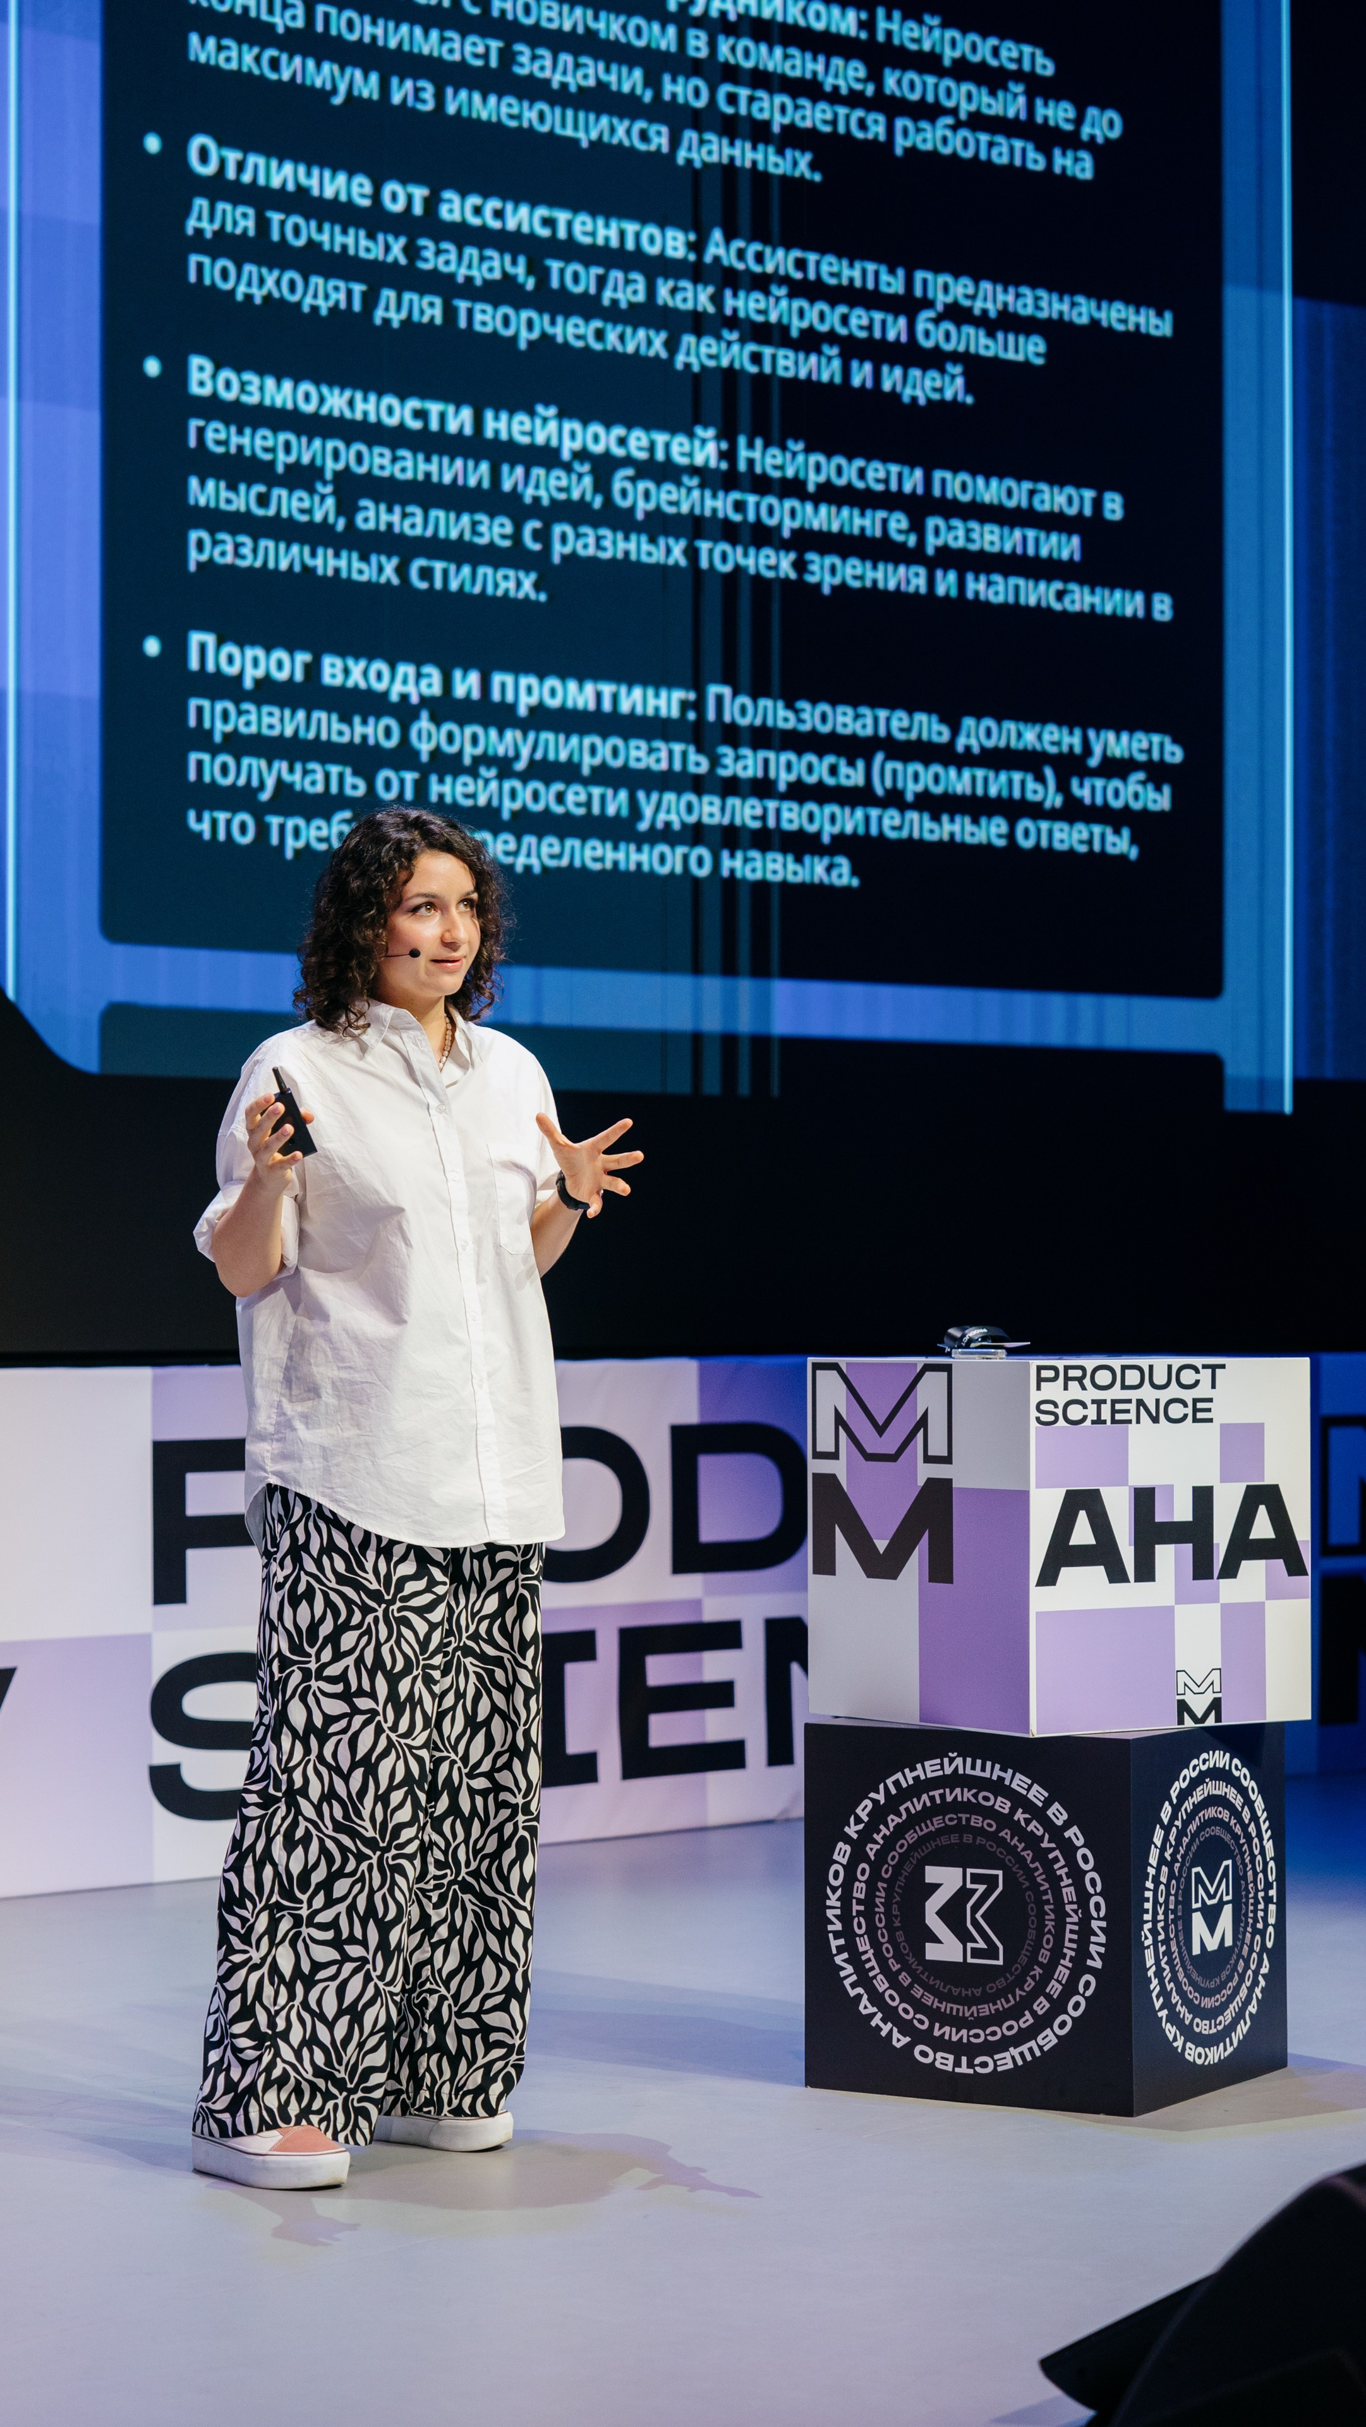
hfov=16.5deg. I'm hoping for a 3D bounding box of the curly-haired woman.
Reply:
[{"bbox_3d":[-0.350,0.342,5.965,0.600,1.700,0.420,1,-2,-43],"label":"curly-haired woman"}]

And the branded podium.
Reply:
[{"bbox_3d":[0.520,0.706,6.608,0.590,1.000,0.580,1,-2,-44],"label":"branded podium"}]

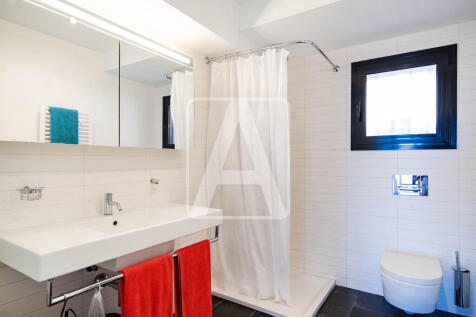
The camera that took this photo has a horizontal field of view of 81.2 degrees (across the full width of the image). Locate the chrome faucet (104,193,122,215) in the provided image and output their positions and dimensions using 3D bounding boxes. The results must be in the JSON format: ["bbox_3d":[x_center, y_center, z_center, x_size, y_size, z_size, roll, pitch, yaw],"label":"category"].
[{"bbox_3d":[-0.686,0.259,1.538,0.147,0.122,0.045,0,-1,33],"label":"chrome faucet"}]

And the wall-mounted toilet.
[{"bbox_3d":[1.266,0.932,2.030,0.370,0.335,0.555,0,-1,33],"label":"wall-mounted toilet"}]

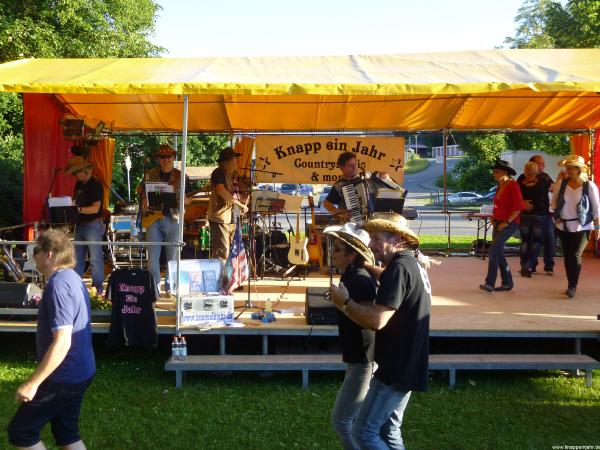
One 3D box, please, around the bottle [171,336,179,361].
[{"bbox_3d":[-1.182,1.181,5.120,0.070,0.230,0.070,0,4,0],"label":"bottle"}]

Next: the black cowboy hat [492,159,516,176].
[{"bbox_3d":[2.686,-0.748,7.050,0.340,0.150,0.290,14,-1,-21],"label":"black cowboy hat"}]

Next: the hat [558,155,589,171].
[{"bbox_3d":[3.334,-0.762,6.550,0.310,0.150,0.360,4,1,41],"label":"hat"}]

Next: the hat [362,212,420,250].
[{"bbox_3d":[0.506,0.036,2.970,0.340,0.150,0.290,17,6,4],"label":"hat"}]

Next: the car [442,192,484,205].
[{"bbox_3d":[16.382,-2.613,54.000,4.500,1.420,1.780,-1,4,-12],"label":"car"}]

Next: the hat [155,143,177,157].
[{"bbox_3d":[-1.627,-0.907,6.500,0.280,0.150,0.330,0,4,-3],"label":"hat"}]

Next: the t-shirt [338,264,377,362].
[{"bbox_3d":[0.359,0.544,3.300,0.250,0.590,0.430,1,4,7],"label":"t-shirt"}]

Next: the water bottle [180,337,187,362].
[{"bbox_3d":[-1.108,1.181,5.120,0.070,0.230,0.070,0,4,0],"label":"water bottle"}]

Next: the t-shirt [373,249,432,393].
[{"bbox_3d":[0.569,0.519,2.980,0.310,0.730,0.500,1,4,16],"label":"t-shirt"}]

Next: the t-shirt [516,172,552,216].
[{"bbox_3d":[3.534,-0.459,8.080,0.520,0.670,0.280,0,4,-6],"label":"t-shirt"}]

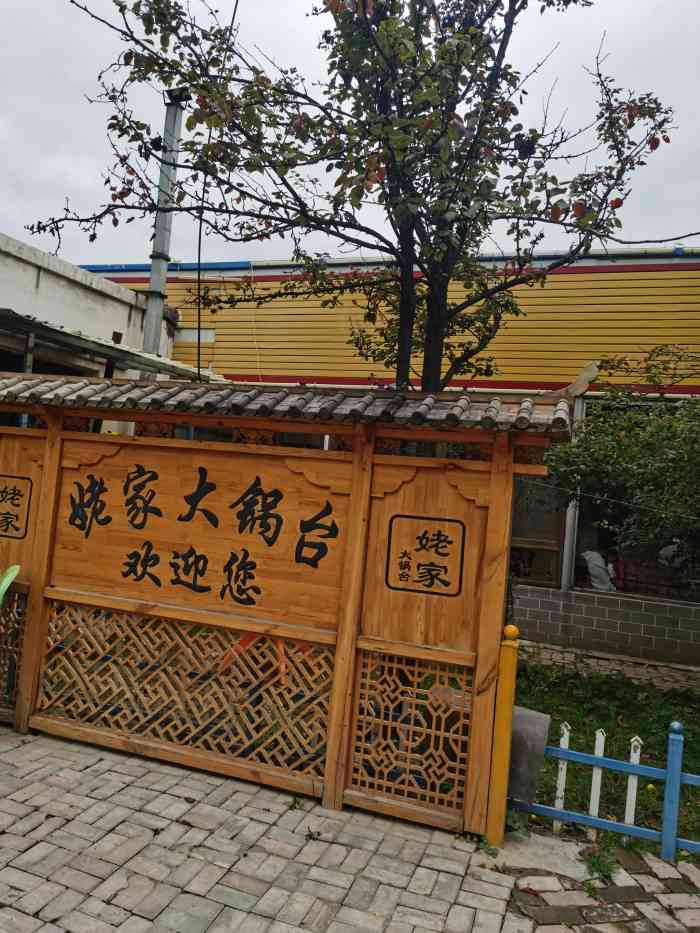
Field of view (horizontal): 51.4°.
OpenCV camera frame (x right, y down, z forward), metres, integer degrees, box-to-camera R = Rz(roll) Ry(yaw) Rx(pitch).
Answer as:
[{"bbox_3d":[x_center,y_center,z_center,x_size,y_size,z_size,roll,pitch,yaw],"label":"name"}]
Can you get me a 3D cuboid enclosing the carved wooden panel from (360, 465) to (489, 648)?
[{"bbox_3d":[0.362,0.449,3.628,0.606,0.890,0.045,4,-3,20],"label":"carved wooden panel"}]

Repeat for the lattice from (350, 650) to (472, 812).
[{"bbox_3d":[0.290,1.287,3.586,0.613,0.687,0.045,4,-3,20],"label":"lattice"}]

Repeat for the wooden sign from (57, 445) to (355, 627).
[{"bbox_3d":[-0.908,0.349,4.091,1.877,0.890,0.050,4,-3,20],"label":"wooden sign"}]

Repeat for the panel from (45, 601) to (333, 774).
[{"bbox_3d":[-0.984,1.196,4.050,1.884,0.684,0.045,4,-3,20],"label":"panel"}]

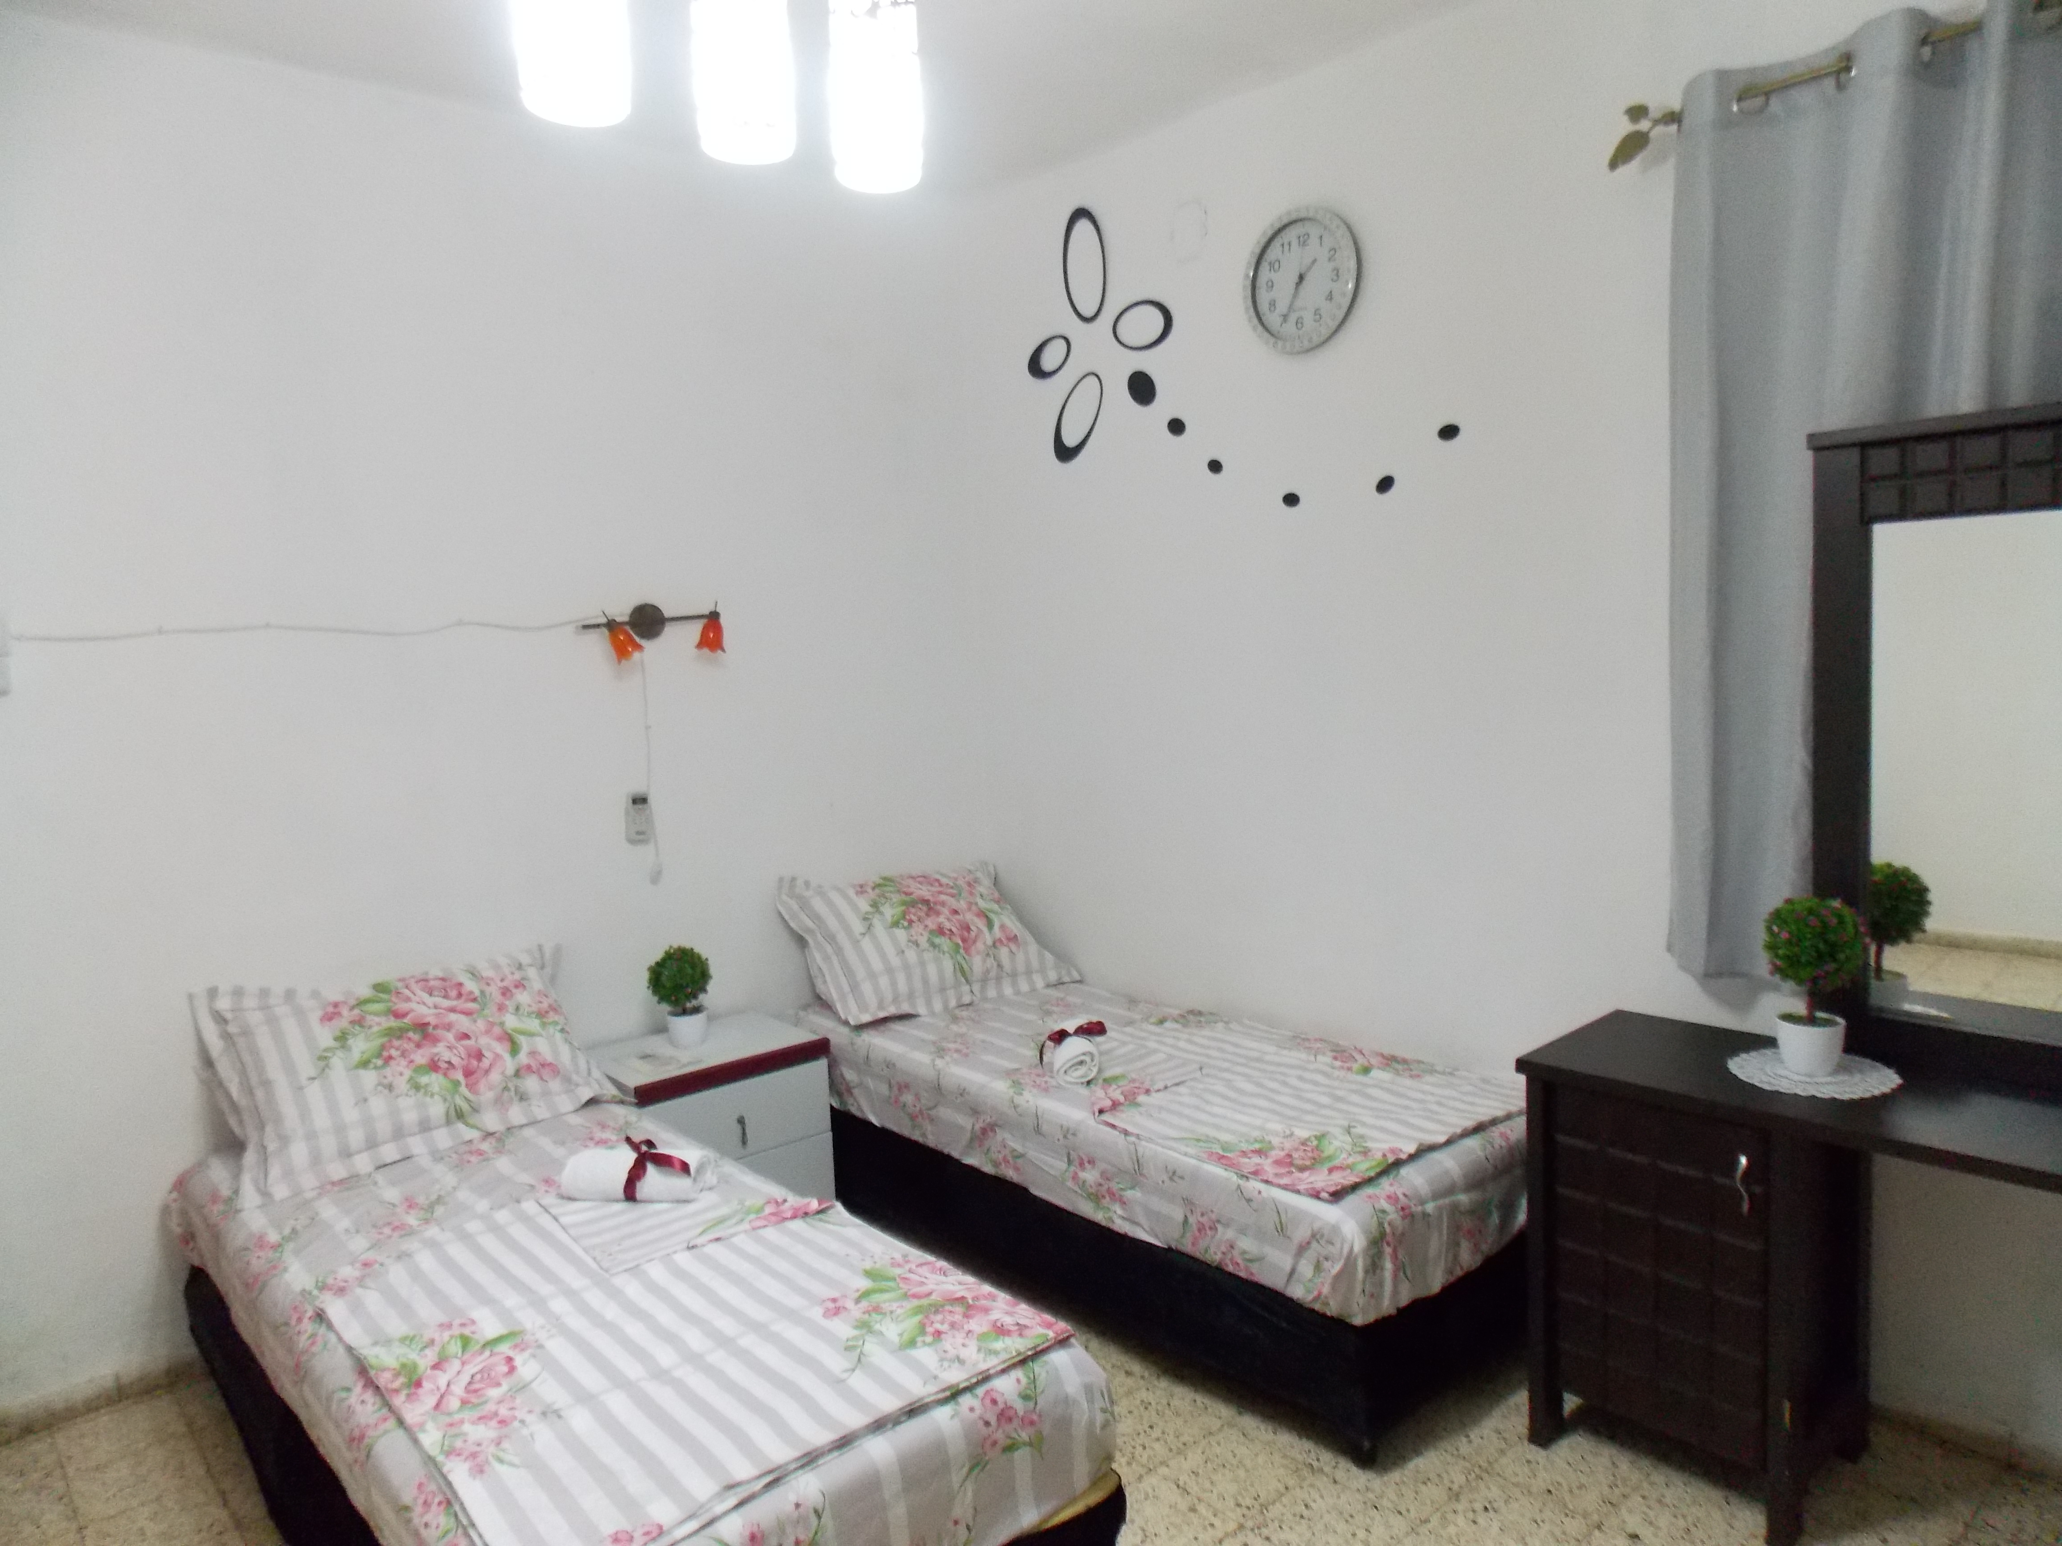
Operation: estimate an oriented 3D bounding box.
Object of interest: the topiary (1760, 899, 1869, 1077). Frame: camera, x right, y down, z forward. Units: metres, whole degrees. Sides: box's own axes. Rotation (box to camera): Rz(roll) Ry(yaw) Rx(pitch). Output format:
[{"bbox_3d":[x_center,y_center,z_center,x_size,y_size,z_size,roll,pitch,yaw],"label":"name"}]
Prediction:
[{"bbox_3d":[1.267,0.335,2.219,0.172,0.287,0.172,-8,8,-40],"label":"topiary"}]

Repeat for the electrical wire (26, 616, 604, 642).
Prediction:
[{"bbox_3d":[-1.482,-0.311,2.986,1.180,0.036,0.010,-8,8,-40],"label":"electrical wire"}]

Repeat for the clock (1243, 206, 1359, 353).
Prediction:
[{"bbox_3d":[0.613,-1.118,3.101,0.045,0.315,0.315,-8,8,-40],"label":"clock"}]

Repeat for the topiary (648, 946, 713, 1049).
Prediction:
[{"bbox_3d":[-0.865,0.544,3.386,0.160,0.255,0.160,-8,8,-40],"label":"topiary"}]

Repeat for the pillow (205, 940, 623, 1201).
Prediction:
[{"bbox_3d":[-1.293,0.608,2.911,0.710,0.450,0.160,-8,-33,-40],"label":"pillow"}]

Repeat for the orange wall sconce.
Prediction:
[{"bbox_3d":[-0.931,-0.352,3.385,0.375,0.140,0.125,-8,8,-40],"label":"orange wall sconce"}]

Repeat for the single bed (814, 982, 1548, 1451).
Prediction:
[{"bbox_3d":[0.242,0.874,3.280,0.815,0.457,1.895,-8,8,-40],"label":"single bed"}]

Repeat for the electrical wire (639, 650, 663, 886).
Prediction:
[{"bbox_3d":[-0.957,-0.011,3.448,0.035,0.600,0.020,-8,8,-40],"label":"electrical wire"}]

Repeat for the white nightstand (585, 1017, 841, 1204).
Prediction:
[{"bbox_3d":[-0.799,0.909,3.393,0.495,0.482,0.390,-8,8,-40],"label":"white nightstand"}]

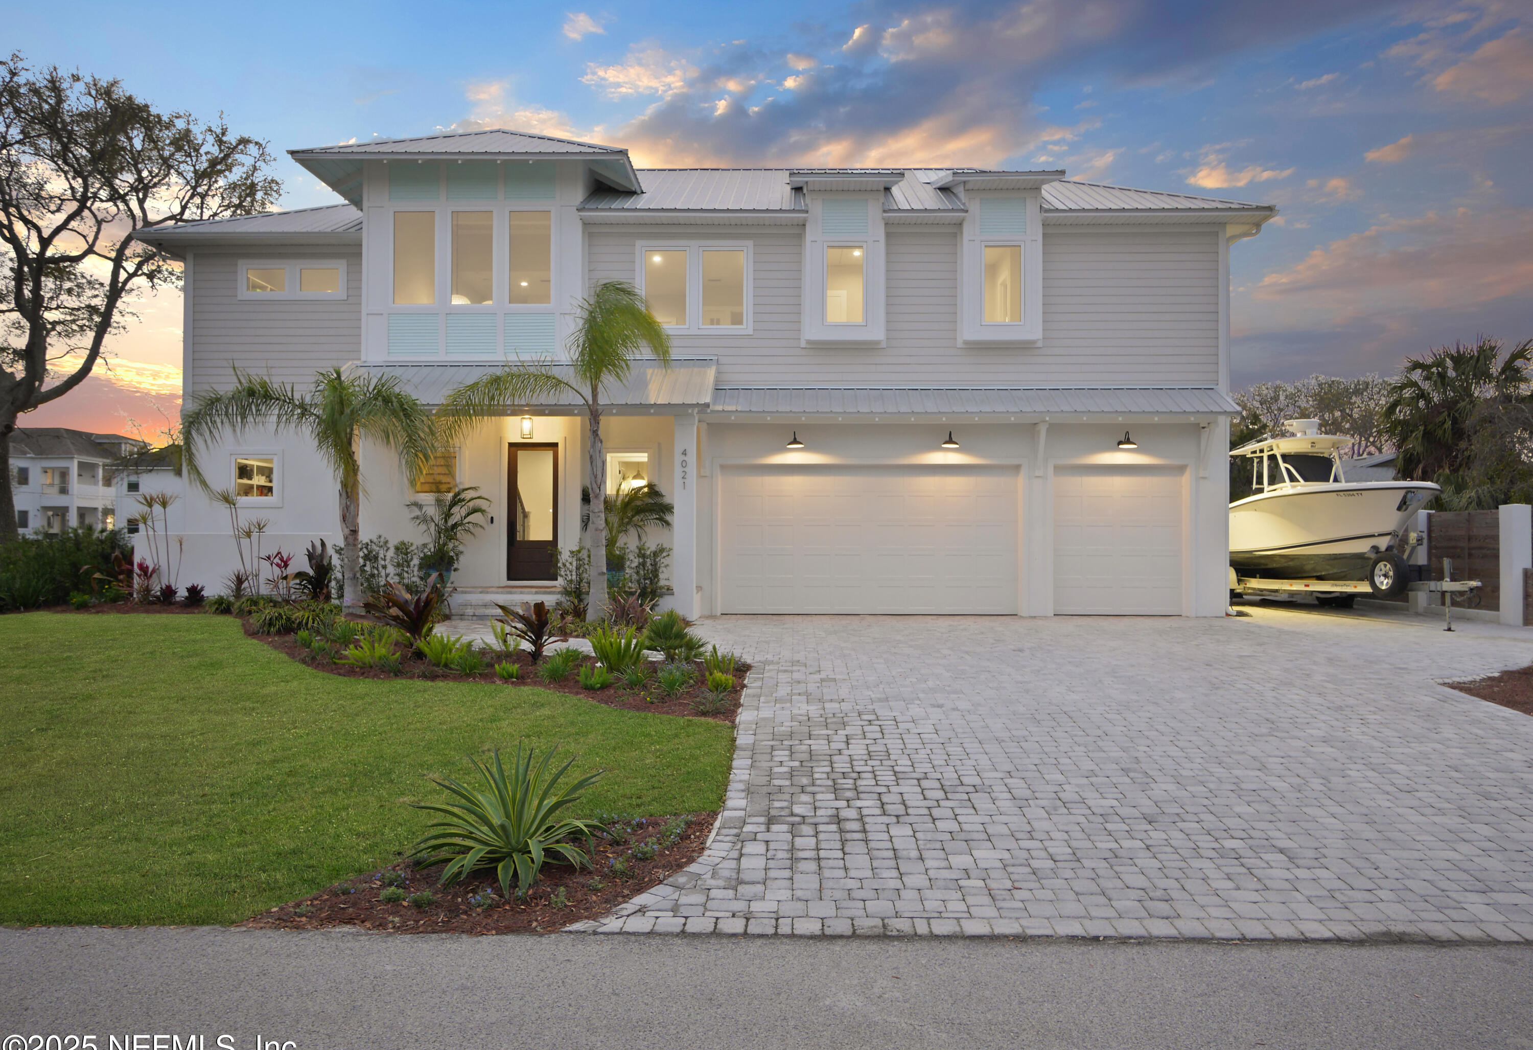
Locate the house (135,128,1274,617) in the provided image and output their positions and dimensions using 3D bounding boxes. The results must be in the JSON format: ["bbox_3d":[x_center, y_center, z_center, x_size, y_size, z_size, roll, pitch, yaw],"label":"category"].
[{"bbox_3d":[-1.520,-2.970,21.900,20.600,9.150,11.000,0,0,0],"label":"house"}]

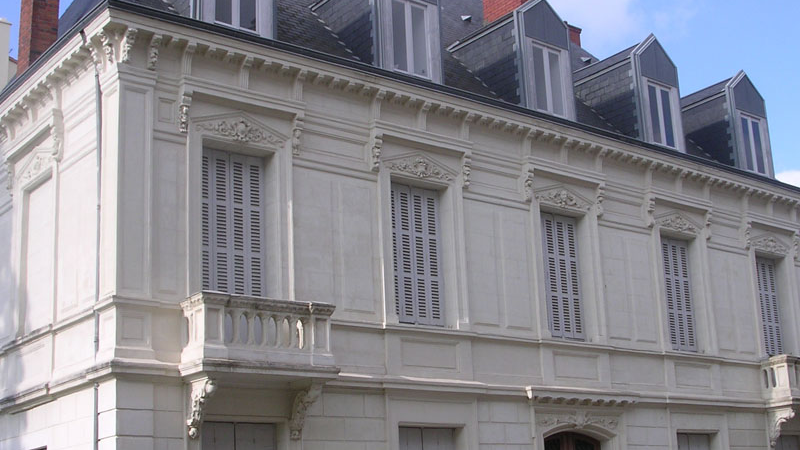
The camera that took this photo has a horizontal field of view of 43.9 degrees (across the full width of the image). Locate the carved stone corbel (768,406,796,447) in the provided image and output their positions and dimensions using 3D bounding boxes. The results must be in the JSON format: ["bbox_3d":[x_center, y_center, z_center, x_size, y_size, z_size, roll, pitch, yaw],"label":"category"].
[{"bbox_3d":[7.608,4.063,19.873,0.200,0.739,0.546,8,-17,-35],"label":"carved stone corbel"}]

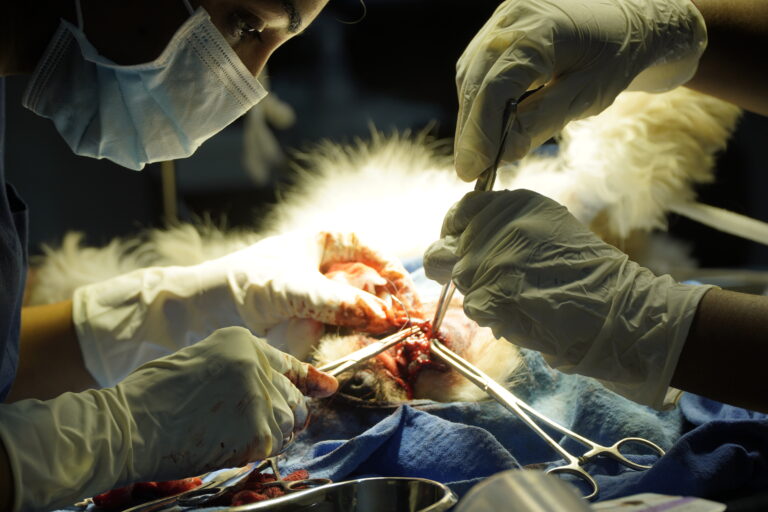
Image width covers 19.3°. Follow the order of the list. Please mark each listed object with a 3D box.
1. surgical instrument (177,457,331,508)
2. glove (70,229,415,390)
[{"bbox_3d":[-0.076,0.137,1.420,0.095,0.022,0.140,0,10,2],"label":"surgical instrument"},{"bbox_3d":[-0.094,0.035,1.560,0.225,0.080,0.105,-8,11,10],"label":"glove"}]

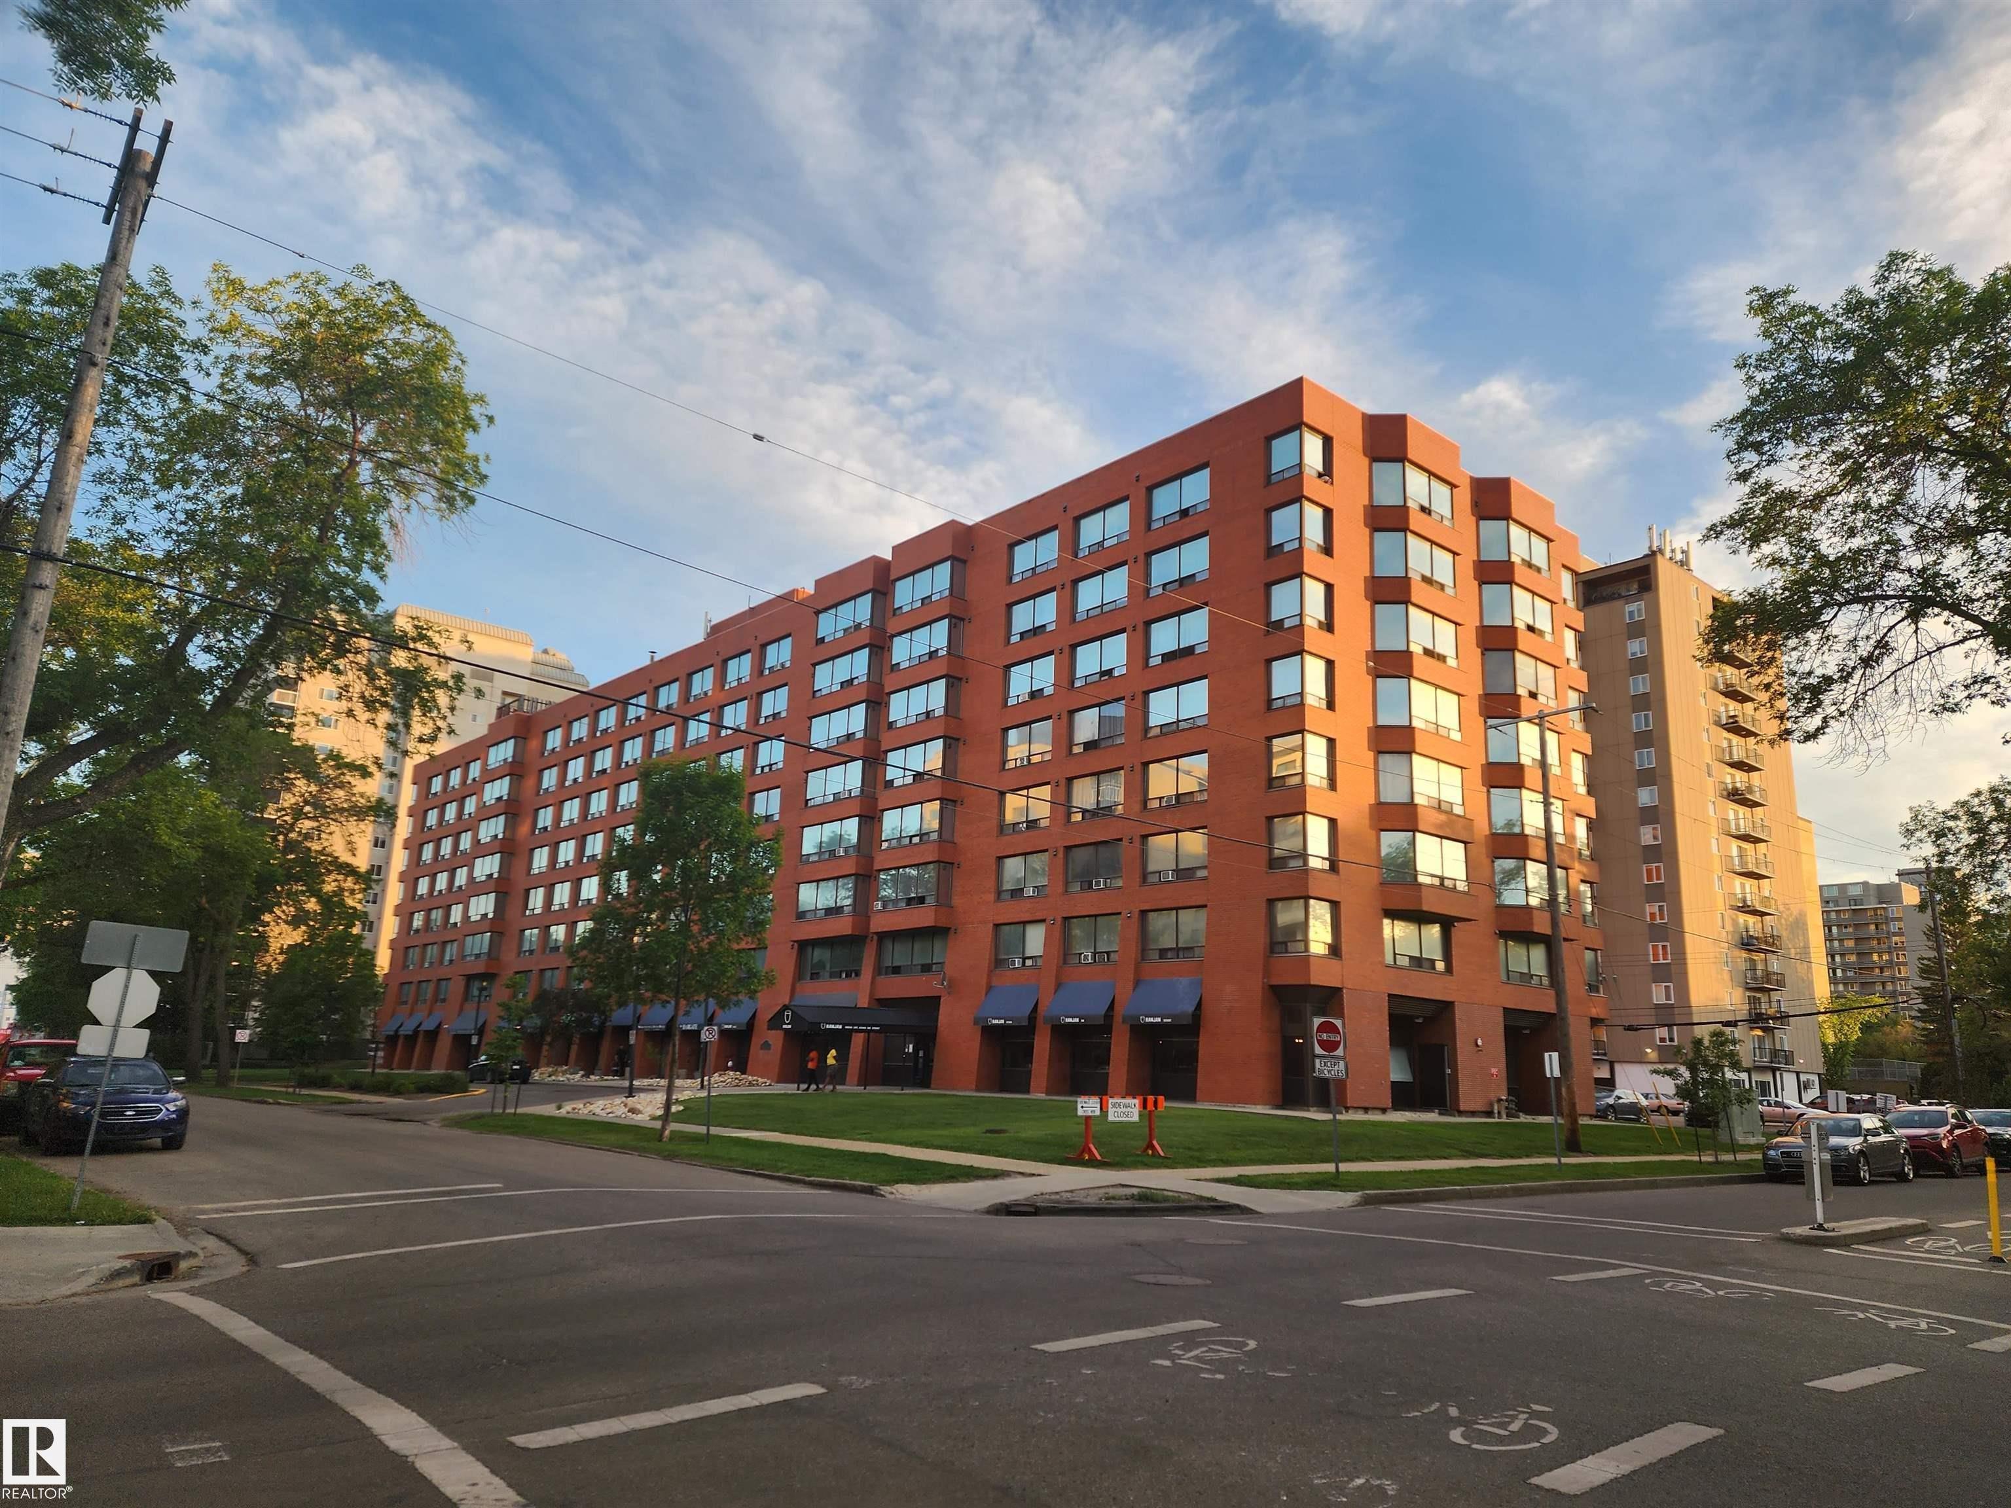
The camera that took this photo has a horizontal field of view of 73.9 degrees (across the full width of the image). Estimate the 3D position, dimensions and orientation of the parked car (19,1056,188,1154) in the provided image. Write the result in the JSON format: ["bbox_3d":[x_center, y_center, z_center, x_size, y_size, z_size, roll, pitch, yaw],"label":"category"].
[{"bbox_3d":[-15.950,6.150,23.650,1.940,1.540,5.100,14,-17,-40],"label":"parked car"}]

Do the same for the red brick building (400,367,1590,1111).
[{"bbox_3d":[-13.555,7.700,83.304,20.800,24.800,94.400,13,-17,-39],"label":"red brick building"}]

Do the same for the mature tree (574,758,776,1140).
[{"bbox_3d":[-6.813,4.049,27.658,3.900,7.800,3.900,13,-17,-39],"label":"mature tree"}]

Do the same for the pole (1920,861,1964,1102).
[{"bbox_3d":[36.798,9.489,51.896,0.400,11.000,0.400,13,-17,-39],"label":"pole"}]

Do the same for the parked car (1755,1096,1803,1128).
[{"bbox_3d":[39.349,18.119,67.000,1.800,1.440,4.750,10,-16,-31],"label":"parked car"}]

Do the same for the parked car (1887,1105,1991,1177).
[{"bbox_3d":[24.298,10.175,35.203,4.600,1.670,1.850,13,-17,-39],"label":"parked car"}]

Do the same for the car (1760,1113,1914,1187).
[{"bbox_3d":[18.900,8.890,30.250,4.700,1.430,1.830,13,-17,-39],"label":"car"}]

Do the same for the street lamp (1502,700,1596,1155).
[{"bbox_3d":[13.479,4.090,32.459,0.500,10.800,2.400,13,-17,-39],"label":"street lamp"}]

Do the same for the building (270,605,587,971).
[{"bbox_3d":[-65.131,9.951,142.942,29.000,45.500,22.000,13,-17,-39],"label":"building"}]

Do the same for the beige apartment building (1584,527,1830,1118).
[{"bbox_3d":[49.048,7.447,102.196,24.800,38.400,16.000,13,-17,-39],"label":"beige apartment building"}]

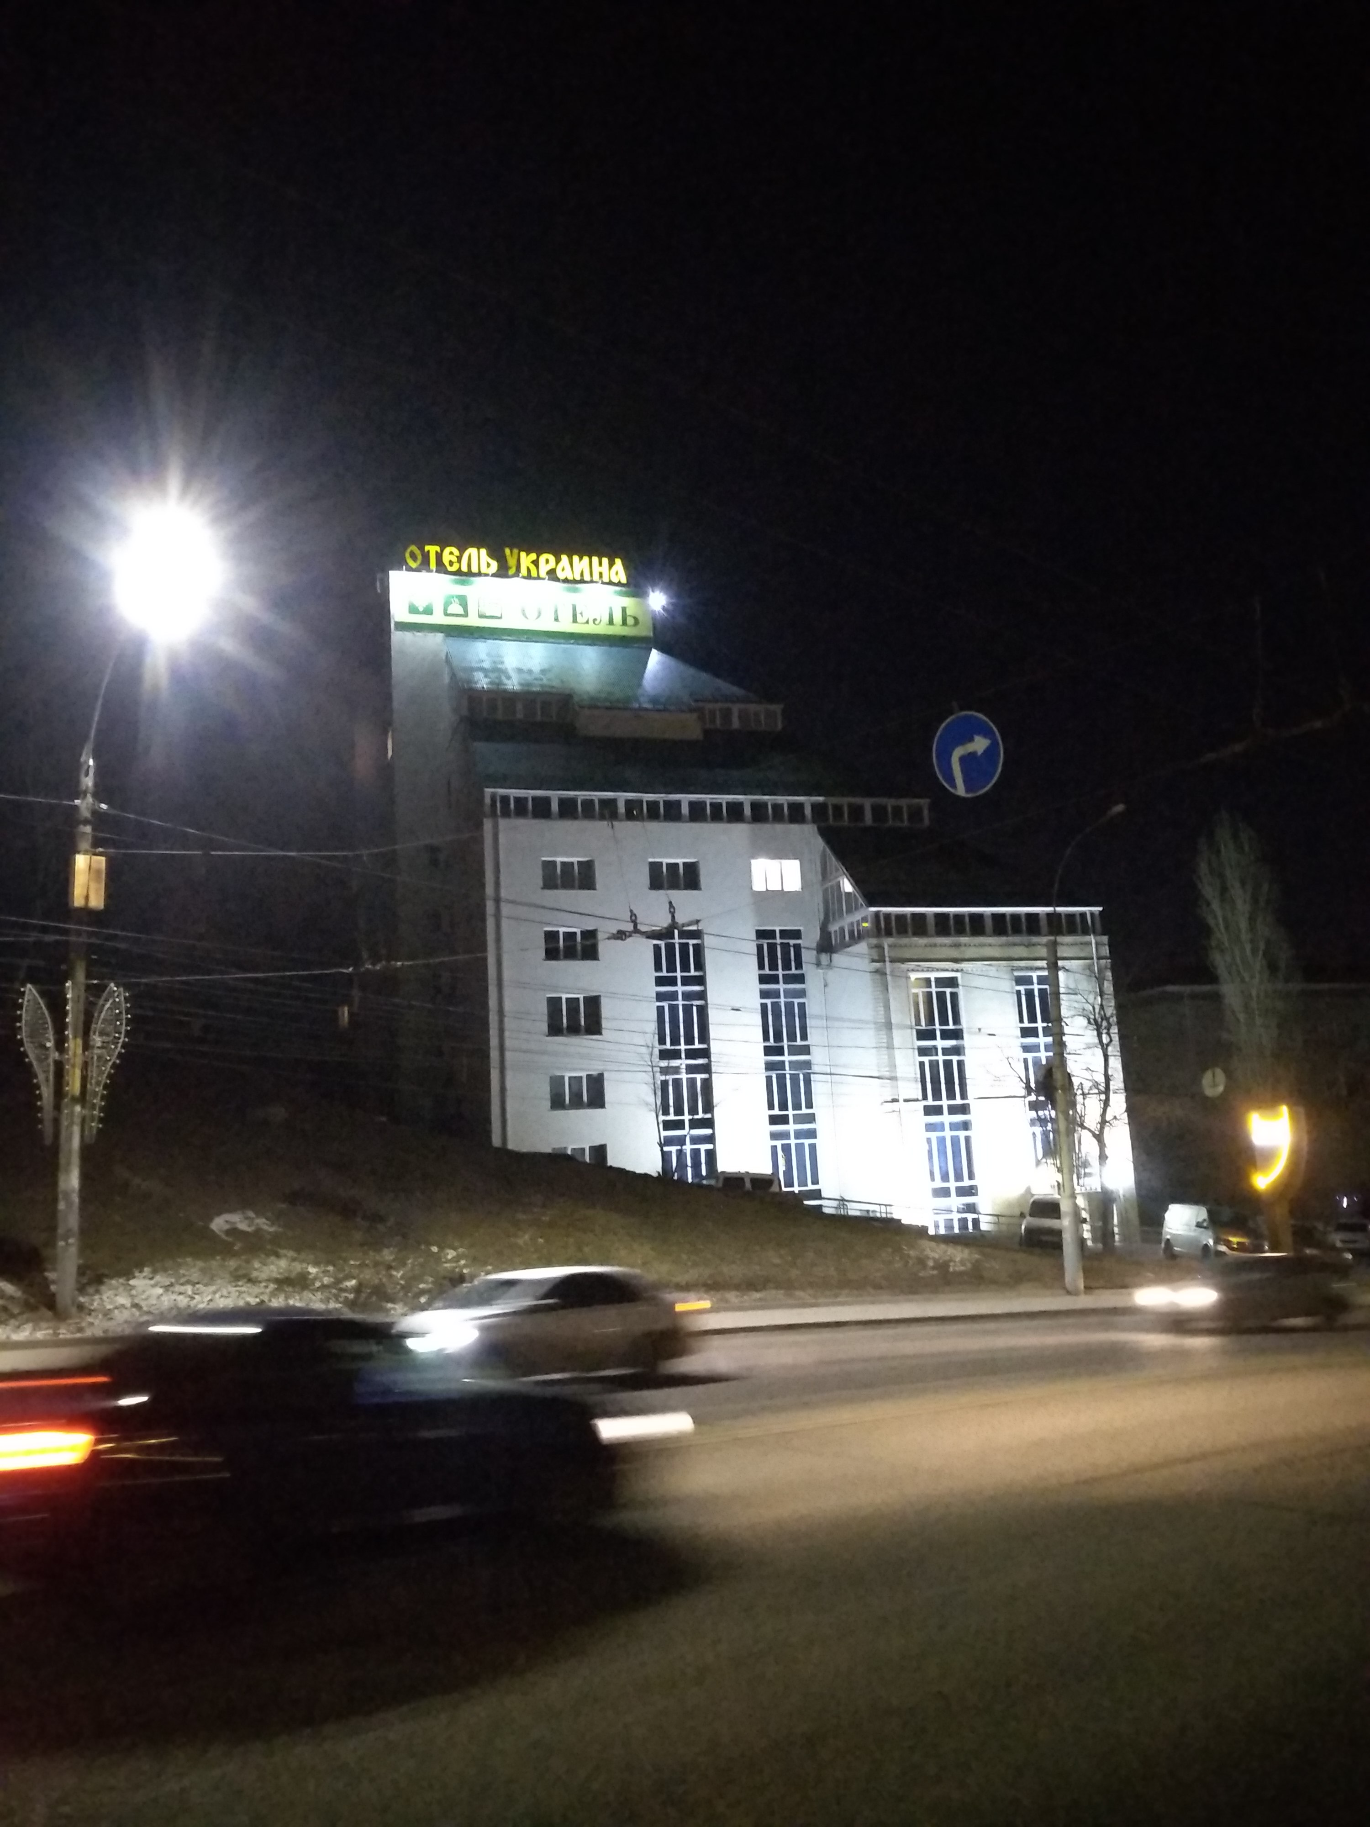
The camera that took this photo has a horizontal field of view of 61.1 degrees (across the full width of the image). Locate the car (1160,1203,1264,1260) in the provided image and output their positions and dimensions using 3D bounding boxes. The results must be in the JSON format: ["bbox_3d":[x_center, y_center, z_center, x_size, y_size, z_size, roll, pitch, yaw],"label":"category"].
[{"bbox_3d":[19.037,11.484,41.800,1.900,1.960,4.800,-1,-13,0],"label":"car"}]

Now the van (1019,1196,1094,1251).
[{"bbox_3d":[12.281,10.293,38.500,1.870,1.850,4.500,-5,-13,16],"label":"van"}]

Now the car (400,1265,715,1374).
[{"bbox_3d":[-2.023,6.198,17.600,4.450,1.470,1.770,9,-17,-29],"label":"car"}]

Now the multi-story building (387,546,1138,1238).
[{"bbox_3d":[1.286,-1.472,58.394,30.700,36.000,20.000,0,-11,-16],"label":"multi-story building"}]

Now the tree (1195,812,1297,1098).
[{"bbox_3d":[25.600,4.634,52.000,3.800,17.500,3.800,-3,-11,0],"label":"tree"}]

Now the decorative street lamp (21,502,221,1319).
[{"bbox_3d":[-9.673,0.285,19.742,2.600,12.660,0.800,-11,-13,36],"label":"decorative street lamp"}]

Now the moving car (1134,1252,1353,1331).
[{"bbox_3d":[12.416,8.436,25.800,4.400,1.480,1.770,8,-17,-25],"label":"moving car"}]

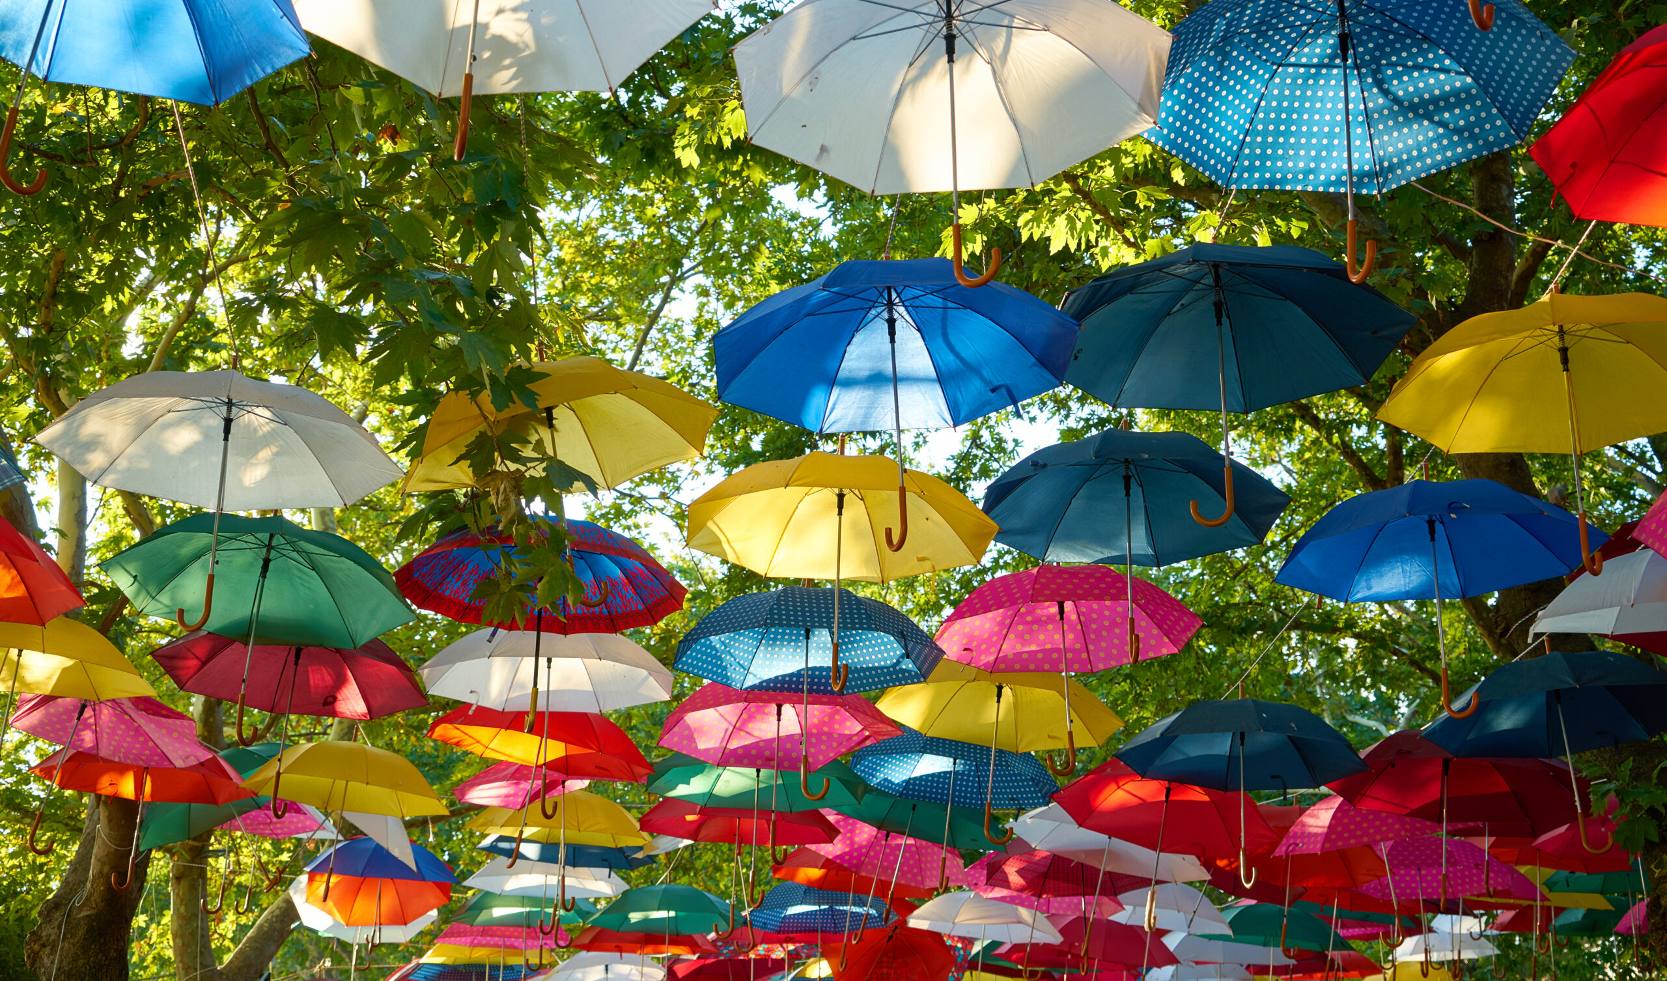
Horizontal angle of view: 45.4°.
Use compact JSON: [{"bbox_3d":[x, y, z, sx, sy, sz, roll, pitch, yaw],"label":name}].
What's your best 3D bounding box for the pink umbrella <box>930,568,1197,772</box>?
[{"bbox_3d":[0.838,0.622,7.184,1.000,0.826,1.000,-2,-20,0],"label":"pink umbrella"}]

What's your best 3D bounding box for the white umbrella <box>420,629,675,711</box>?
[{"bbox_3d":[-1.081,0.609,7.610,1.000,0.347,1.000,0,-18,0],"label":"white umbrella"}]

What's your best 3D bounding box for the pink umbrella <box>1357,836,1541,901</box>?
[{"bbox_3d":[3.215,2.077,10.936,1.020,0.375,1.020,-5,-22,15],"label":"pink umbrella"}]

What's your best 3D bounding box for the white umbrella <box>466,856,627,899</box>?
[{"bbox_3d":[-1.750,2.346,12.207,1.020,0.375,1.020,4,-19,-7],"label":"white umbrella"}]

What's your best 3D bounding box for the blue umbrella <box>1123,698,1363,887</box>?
[{"bbox_3d":[1.654,1.203,8.001,1.000,0.760,1.000,-1,-21,12],"label":"blue umbrella"}]

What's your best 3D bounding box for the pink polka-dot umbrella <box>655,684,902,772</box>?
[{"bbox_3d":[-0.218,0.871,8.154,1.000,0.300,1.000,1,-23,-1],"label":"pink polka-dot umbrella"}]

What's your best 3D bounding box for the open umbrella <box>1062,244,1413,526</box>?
[{"bbox_3d":[1.043,-0.289,5.326,1.020,0.805,1.020,-3,-21,11],"label":"open umbrella"}]

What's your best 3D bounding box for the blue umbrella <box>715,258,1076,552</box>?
[{"bbox_3d":[0.166,-0.250,5.216,1.000,0.826,1.000,-3,-20,0],"label":"blue umbrella"}]

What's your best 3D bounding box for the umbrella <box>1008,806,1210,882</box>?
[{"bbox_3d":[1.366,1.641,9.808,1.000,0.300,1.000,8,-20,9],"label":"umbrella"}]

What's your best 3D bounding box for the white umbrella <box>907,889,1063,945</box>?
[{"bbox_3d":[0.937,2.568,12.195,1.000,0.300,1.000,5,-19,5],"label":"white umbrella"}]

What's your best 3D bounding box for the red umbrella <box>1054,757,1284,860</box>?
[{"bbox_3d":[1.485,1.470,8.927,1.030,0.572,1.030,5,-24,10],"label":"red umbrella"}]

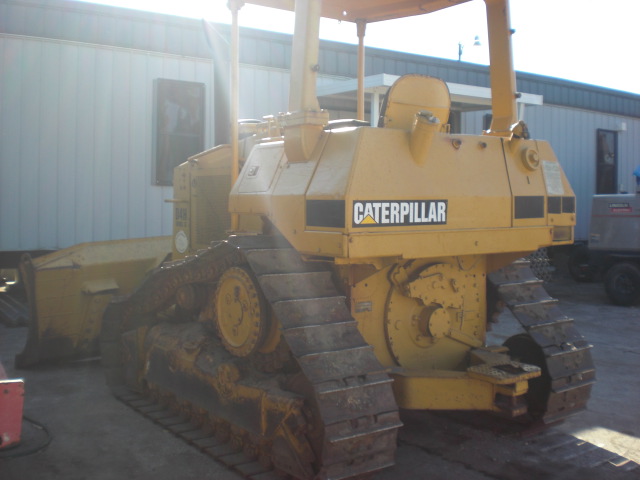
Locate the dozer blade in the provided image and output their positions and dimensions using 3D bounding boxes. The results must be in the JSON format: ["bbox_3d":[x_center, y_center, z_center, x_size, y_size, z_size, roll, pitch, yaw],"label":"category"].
[{"bbox_3d":[-1.683,0.568,7.423,0.460,1.100,3.000,3,5,37],"label":"dozer blade"}]

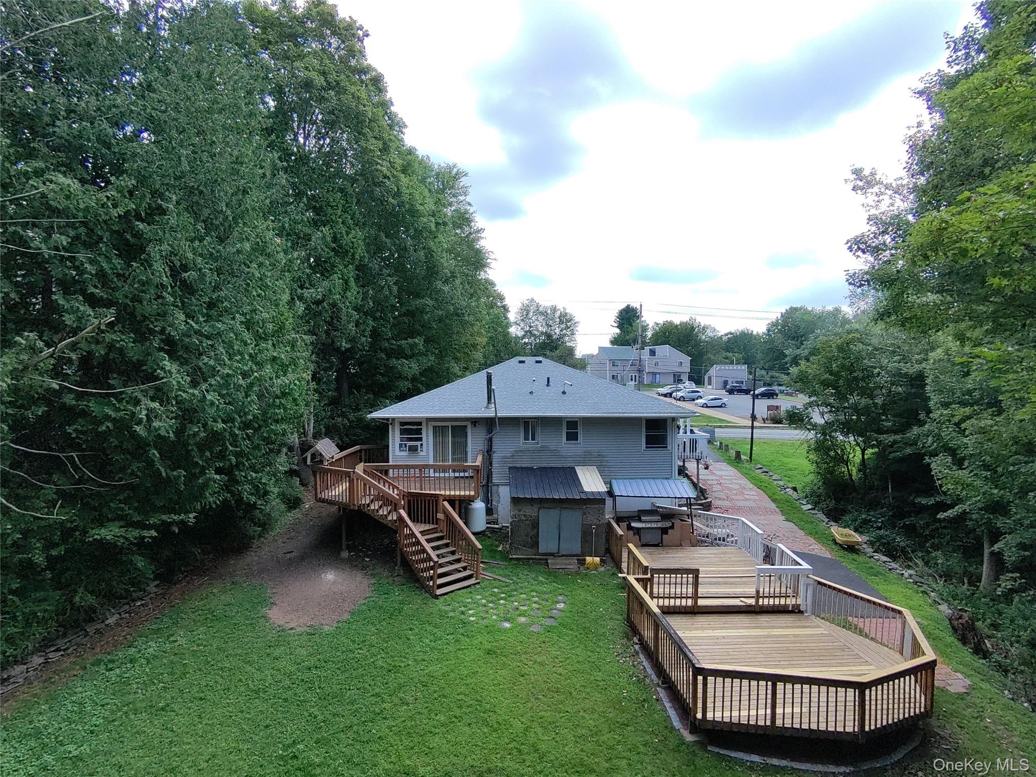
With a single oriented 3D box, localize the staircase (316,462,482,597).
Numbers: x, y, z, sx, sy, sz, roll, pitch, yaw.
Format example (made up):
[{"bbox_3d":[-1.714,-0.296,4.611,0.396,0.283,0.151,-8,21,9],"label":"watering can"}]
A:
[{"bbox_3d":[-3.800,4.000,13.000,5.000,3.100,2.200,1,2,35],"label":"staircase"}]

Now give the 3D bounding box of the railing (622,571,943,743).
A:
[{"bbox_3d":[5.300,5.052,8.344,5.450,1.030,3.400,0,4,-3],"label":"railing"}]

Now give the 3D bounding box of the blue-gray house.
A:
[{"bbox_3d":[0.620,1.811,21.562,12.500,6.850,11.200,0,4,0],"label":"blue-gray house"}]

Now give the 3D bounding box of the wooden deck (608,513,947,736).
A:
[{"bbox_3d":[5.300,4.805,9.831,5.400,1.550,6.400,0,4,-3],"label":"wooden deck"}]

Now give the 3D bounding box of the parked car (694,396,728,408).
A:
[{"bbox_3d":[27.343,1.871,59.044,4.500,1.480,1.800,0,4,0],"label":"parked car"}]

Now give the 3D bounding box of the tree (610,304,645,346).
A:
[{"bbox_3d":[28.267,-12.363,107.426,9.500,19.500,9.500,0,4,0],"label":"tree"}]

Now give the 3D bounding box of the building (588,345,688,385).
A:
[{"bbox_3d":[27.300,-5.504,94.342,18.000,8.400,11.000,-1,4,-10],"label":"building"}]

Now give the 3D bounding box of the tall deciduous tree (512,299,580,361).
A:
[{"bbox_3d":[4.394,-6.093,64.742,10.400,15.600,10.400,0,4,0],"label":"tall deciduous tree"}]

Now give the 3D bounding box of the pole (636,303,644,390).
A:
[{"bbox_3d":[13.809,-3.230,47.591,0.600,13.200,0.600,0,4,0],"label":"pole"}]

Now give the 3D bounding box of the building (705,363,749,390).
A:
[{"bbox_3d":[38.900,-2.175,78.523,6.400,4.600,5.200,0,4,0],"label":"building"}]

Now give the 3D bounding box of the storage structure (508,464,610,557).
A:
[{"bbox_3d":[1.300,4.216,14.603,3.220,2.750,1.750,0,4,-4],"label":"storage structure"}]

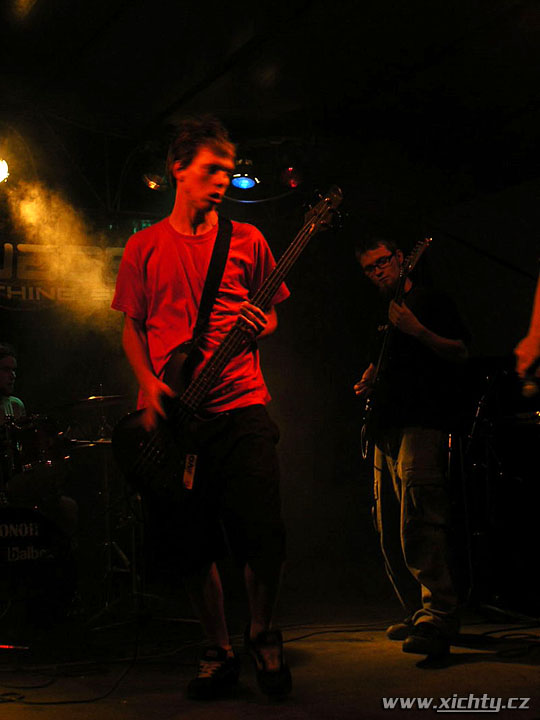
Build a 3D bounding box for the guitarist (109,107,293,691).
[{"bbox_3d":[-0.203,0.070,2.408,0.550,1.750,0.450,2,-12,-11],"label":"guitarist"}]

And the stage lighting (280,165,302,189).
[{"bbox_3d":[0.129,-1.103,4.750,0.170,0.200,0.170,-5,-54,22],"label":"stage lighting"}]

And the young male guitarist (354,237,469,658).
[{"bbox_3d":[0.587,0.281,3.232,0.460,1.680,0.520,10,-15,-39],"label":"young male guitarist"}]

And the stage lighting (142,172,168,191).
[{"bbox_3d":[-0.681,-1.061,4.700,0.170,0.200,0.170,-8,-55,32],"label":"stage lighting"}]

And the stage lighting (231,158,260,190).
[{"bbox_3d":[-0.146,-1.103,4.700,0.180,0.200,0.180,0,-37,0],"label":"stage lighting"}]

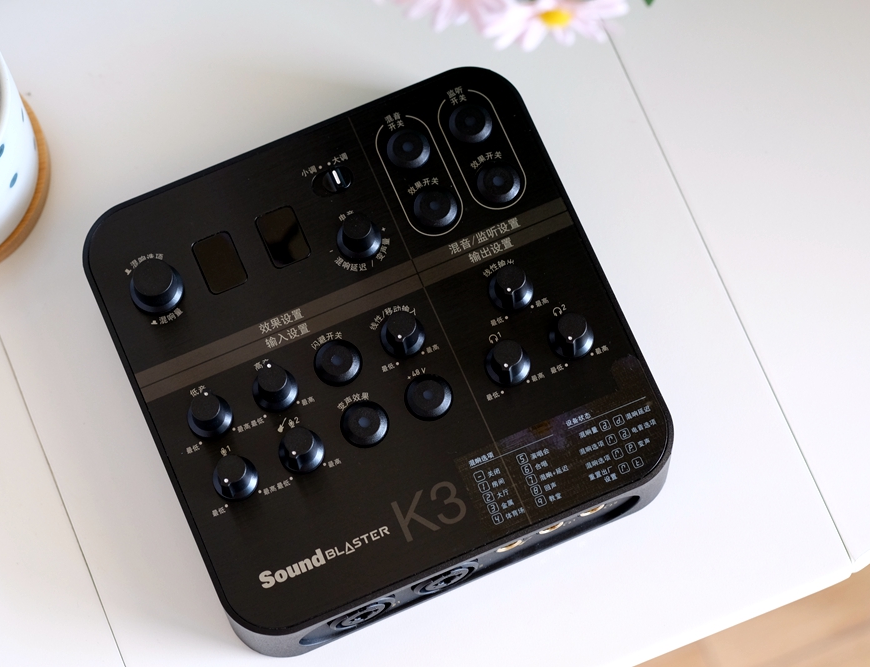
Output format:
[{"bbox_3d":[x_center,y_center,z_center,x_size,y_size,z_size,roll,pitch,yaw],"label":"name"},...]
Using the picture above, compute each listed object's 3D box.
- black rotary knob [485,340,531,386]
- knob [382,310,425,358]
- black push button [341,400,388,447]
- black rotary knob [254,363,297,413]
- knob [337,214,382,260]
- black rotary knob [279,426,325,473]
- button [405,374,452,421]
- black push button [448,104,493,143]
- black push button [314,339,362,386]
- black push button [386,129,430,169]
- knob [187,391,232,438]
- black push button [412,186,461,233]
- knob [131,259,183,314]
[{"bbox_3d":[0.024,0.008,0.803,0.015,0.013,0.015,0,75,0],"label":"black rotary knob"},{"bbox_3d":[-0.010,-0.001,0.806,0.015,0.013,0.015,0,75,0],"label":"knob"},{"bbox_3d":[-0.023,0.030,0.825,0.015,0.004,0.015,0,74,2],"label":"black push button"},{"bbox_3d":[-0.053,0.017,0.824,0.015,0.012,0.015,0,74,2],"label":"black rotary knob"},{"bbox_3d":[-0.025,-0.033,0.815,0.015,0.013,0.015,0,75,0],"label":"knob"},{"bbox_3d":[-0.043,0.036,0.796,0.015,0.013,0.015,0,75,0],"label":"black rotary knob"},{"bbox_3d":[-0.002,0.020,0.805,0.015,0.004,0.015,0,75,0],"label":"button"},{"bbox_3d":[0.012,-0.072,0.854,0.015,0.004,0.015,0,74,2],"label":"black push button"},{"bbox_3d":[-0.031,0.009,0.808,0.015,0.004,0.015,0,75,0],"label":"black push button"},{"bbox_3d":[-0.009,-0.061,0.828,0.015,0.004,0.015,0,75,0],"label":"black push button"},{"bbox_3d":[-0.074,0.026,0.822,0.015,0.012,0.015,0,74,2],"label":"knob"},{"bbox_3d":[0.000,-0.042,0.822,0.015,0.004,0.015,0,75,0],"label":"black push button"},{"bbox_3d":[-0.093,-0.017,0.836,0.018,0.011,0.018,0,74,2],"label":"knob"}]

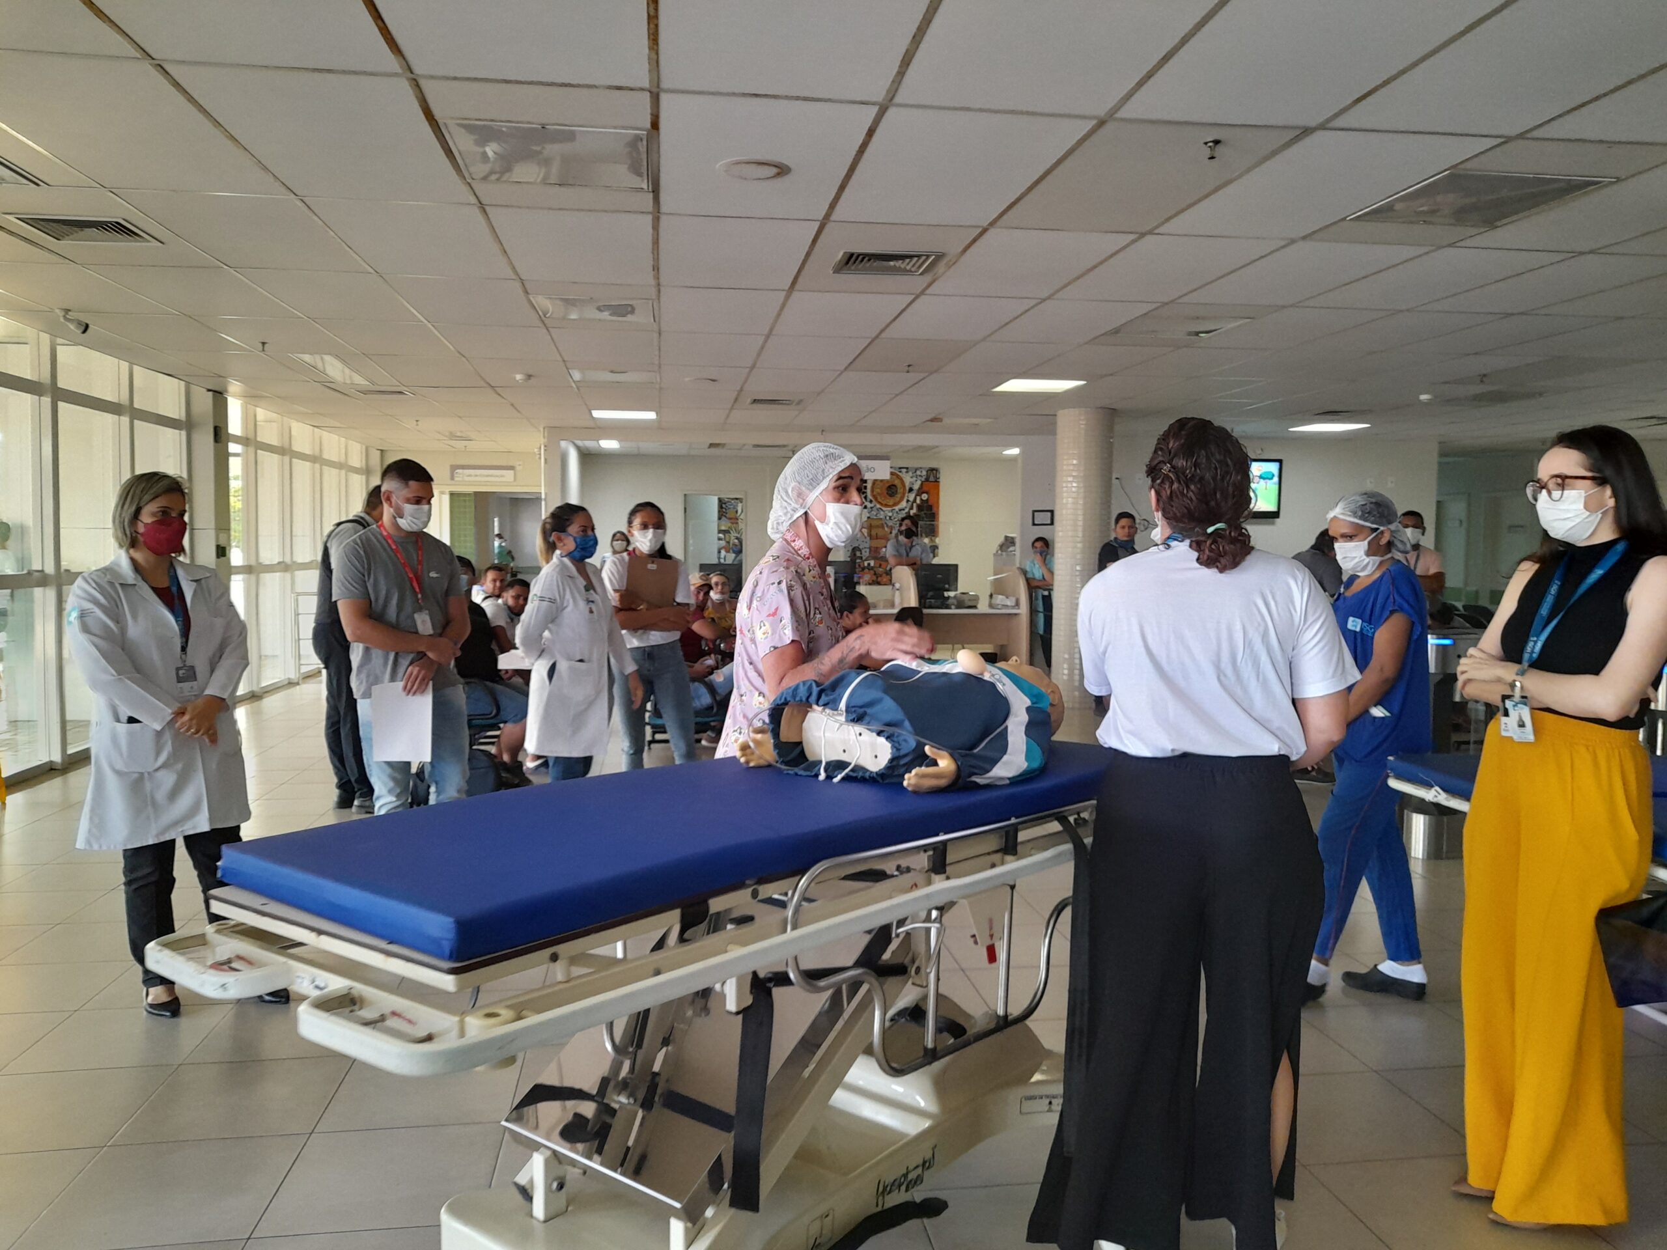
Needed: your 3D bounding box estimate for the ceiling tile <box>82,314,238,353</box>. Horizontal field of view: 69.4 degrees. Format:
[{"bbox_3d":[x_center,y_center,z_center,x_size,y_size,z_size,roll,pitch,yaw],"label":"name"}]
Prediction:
[{"bbox_3d":[-3.891,-1.706,7.044,0.624,0.025,1.220,0,4,-8],"label":"ceiling tile"}]

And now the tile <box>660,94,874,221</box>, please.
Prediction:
[{"bbox_3d":[-0.249,-1.473,3.838,0.617,0.025,1.215,0,4,-8],"label":"tile"}]

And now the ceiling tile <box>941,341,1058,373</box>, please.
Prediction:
[{"bbox_3d":[1.105,-1.732,7.805,0.630,0.025,1.240,0,4,-8],"label":"ceiling tile"}]

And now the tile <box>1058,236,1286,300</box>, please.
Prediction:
[{"bbox_3d":[1.440,-1.558,5.296,0.617,0.025,1.215,0,4,-8],"label":"tile"}]

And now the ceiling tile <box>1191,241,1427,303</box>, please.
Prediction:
[{"bbox_3d":[2.069,-1.579,5.447,0.624,0.025,1.220,0,4,-8],"label":"ceiling tile"}]

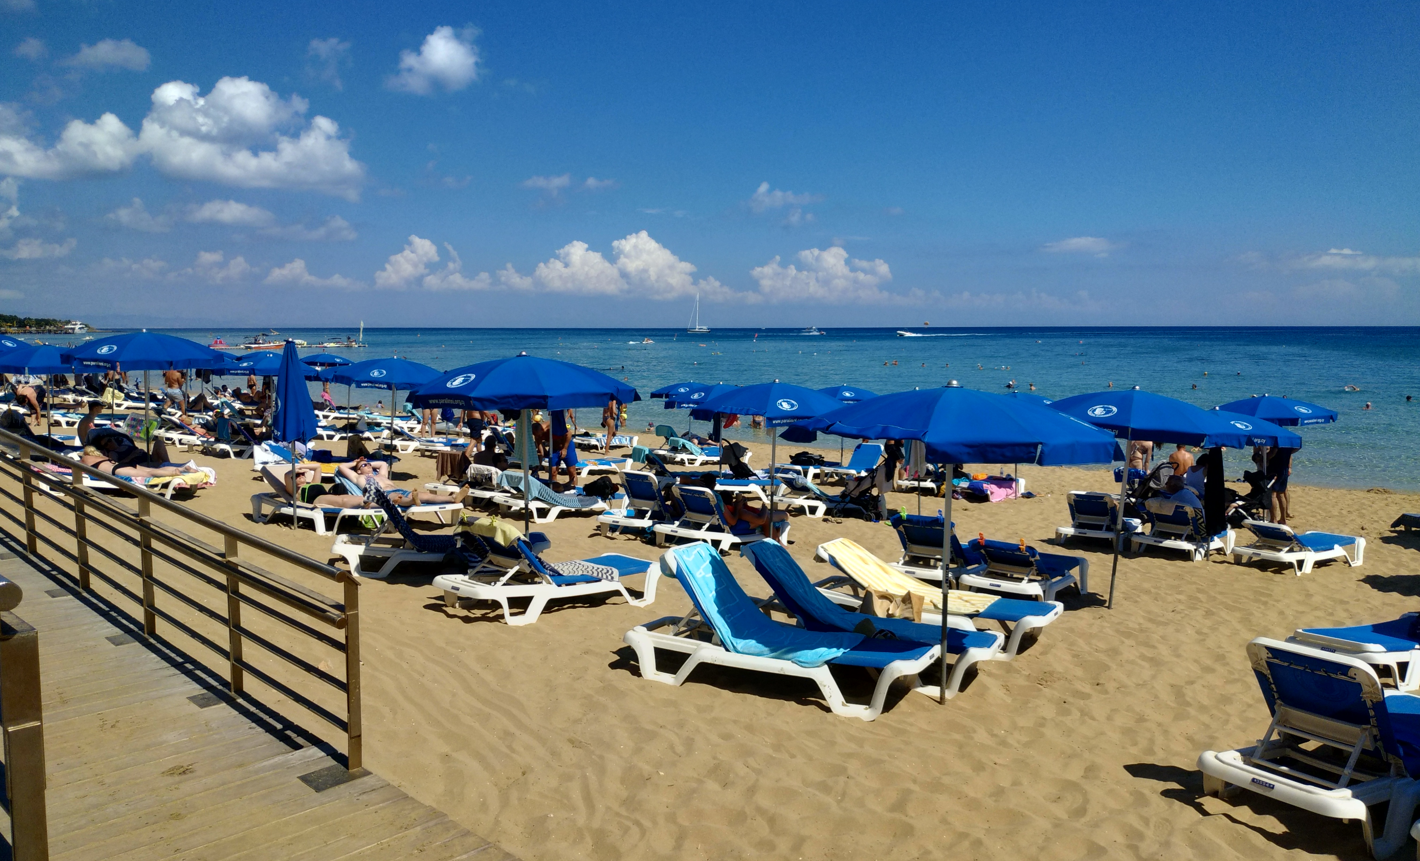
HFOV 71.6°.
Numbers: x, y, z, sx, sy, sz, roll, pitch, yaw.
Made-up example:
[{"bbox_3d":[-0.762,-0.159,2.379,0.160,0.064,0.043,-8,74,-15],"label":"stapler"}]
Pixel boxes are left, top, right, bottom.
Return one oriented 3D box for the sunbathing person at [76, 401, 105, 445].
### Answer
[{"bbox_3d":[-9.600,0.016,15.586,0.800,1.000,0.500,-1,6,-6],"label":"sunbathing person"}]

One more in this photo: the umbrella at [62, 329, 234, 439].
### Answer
[{"bbox_3d":[-7.964,-0.422,14.002,2.050,1.970,2.050,0,6,0],"label":"umbrella"}]

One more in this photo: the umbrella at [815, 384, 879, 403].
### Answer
[{"bbox_3d":[3.216,-0.120,23.401,2.050,1.950,2.050,0,6,0],"label":"umbrella"}]

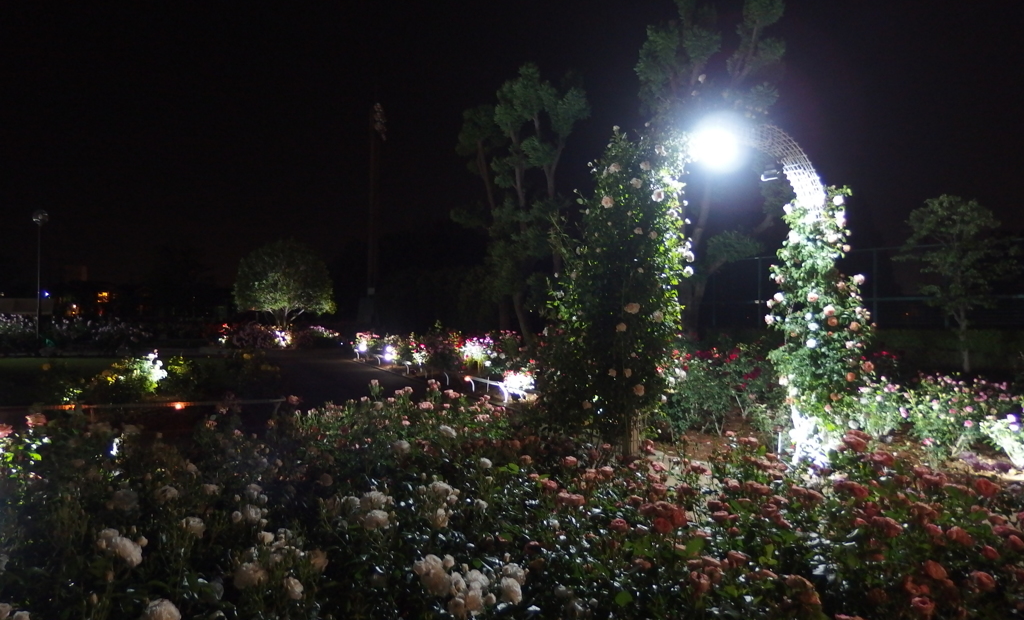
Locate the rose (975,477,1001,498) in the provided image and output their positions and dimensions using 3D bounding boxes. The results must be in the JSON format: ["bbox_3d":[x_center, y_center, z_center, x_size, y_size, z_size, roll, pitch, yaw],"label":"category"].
[{"bbox_3d":[1.929,0.720,3.000,0.105,0.075,0.100,1,0,33],"label":"rose"}]

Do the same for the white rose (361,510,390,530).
[{"bbox_3d":[-0.486,0.751,2.650,0.100,0.067,0.095,1,0,-10],"label":"white rose"}]

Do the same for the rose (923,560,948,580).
[{"bbox_3d":[1.090,0.667,1.900,0.063,0.051,0.060,0,-1,30],"label":"rose"}]

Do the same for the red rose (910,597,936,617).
[{"bbox_3d":[1.111,0.802,2.000,0.065,0.055,0.062,1,0,29],"label":"red rose"}]

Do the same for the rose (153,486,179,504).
[{"bbox_3d":[-1.240,0.663,2.650,0.088,0.068,0.085,1,-1,-25],"label":"rose"}]

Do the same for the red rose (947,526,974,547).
[{"bbox_3d":[1.517,0.766,2.500,0.095,0.069,0.090,1,0,31],"label":"red rose"}]

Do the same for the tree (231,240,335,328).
[{"bbox_3d":[-8.597,-0.682,28.000,3.901,4.053,4.000,0,-1,0],"label":"tree"}]

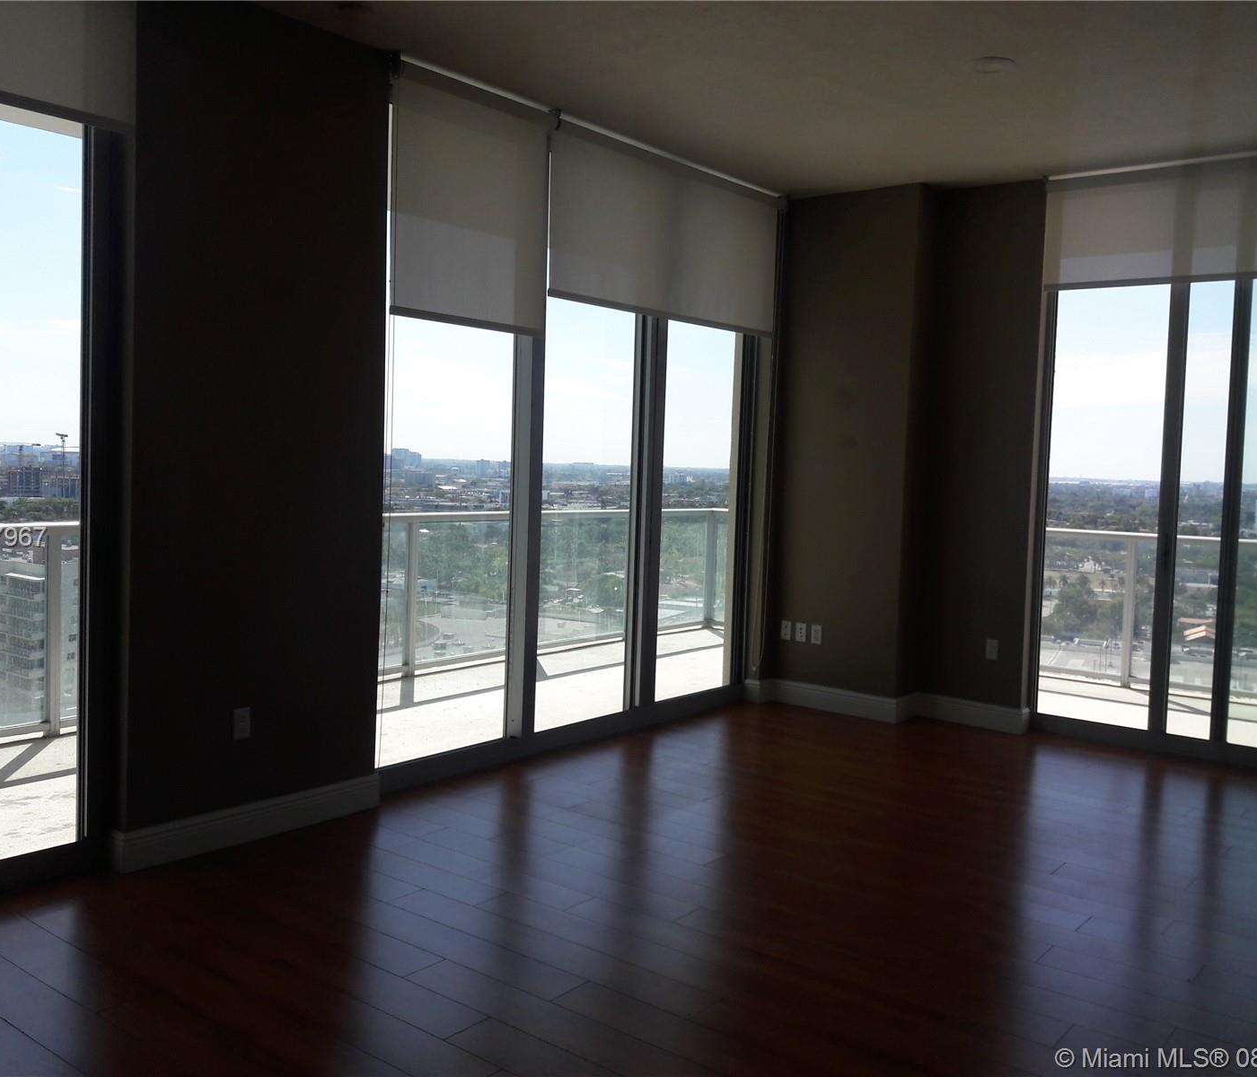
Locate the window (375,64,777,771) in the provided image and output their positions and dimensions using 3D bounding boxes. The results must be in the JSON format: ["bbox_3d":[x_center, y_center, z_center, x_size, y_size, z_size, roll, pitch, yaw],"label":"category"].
[{"bbox_3d":[-0.145,-0.477,5.869,0.144,2.959,2.909,5,5,39],"label":"window"}]

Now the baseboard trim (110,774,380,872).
[{"bbox_3d":[-1.382,1.041,4.343,0.066,0.144,1.087,5,5,39],"label":"baseboard trim"}]

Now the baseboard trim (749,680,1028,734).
[{"bbox_3d":[1.482,0.968,6.756,1.529,0.145,0.418,5,5,39],"label":"baseboard trim"}]

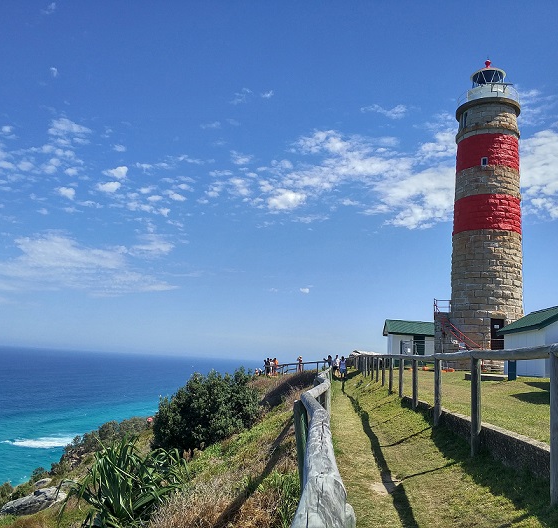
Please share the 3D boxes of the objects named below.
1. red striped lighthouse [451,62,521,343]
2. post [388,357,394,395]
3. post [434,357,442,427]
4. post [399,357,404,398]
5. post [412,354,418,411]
[{"bbox_3d":[14.514,-3.905,38.401,4.800,22.459,4.800,0,-11,21],"label":"red striped lighthouse"},{"bbox_3d":[3.711,3.696,18.253,0.130,1.258,0.130,3,-10,6],"label":"post"},{"bbox_3d":[2.928,2.359,10.149,0.130,1.273,0.130,3,-10,6],"label":"post"},{"bbox_3d":[3.453,3.200,15.561,0.130,1.144,0.130,3,-10,6],"label":"post"},{"bbox_3d":[3.191,2.782,12.854,0.130,1.222,0.130,3,-10,6],"label":"post"}]

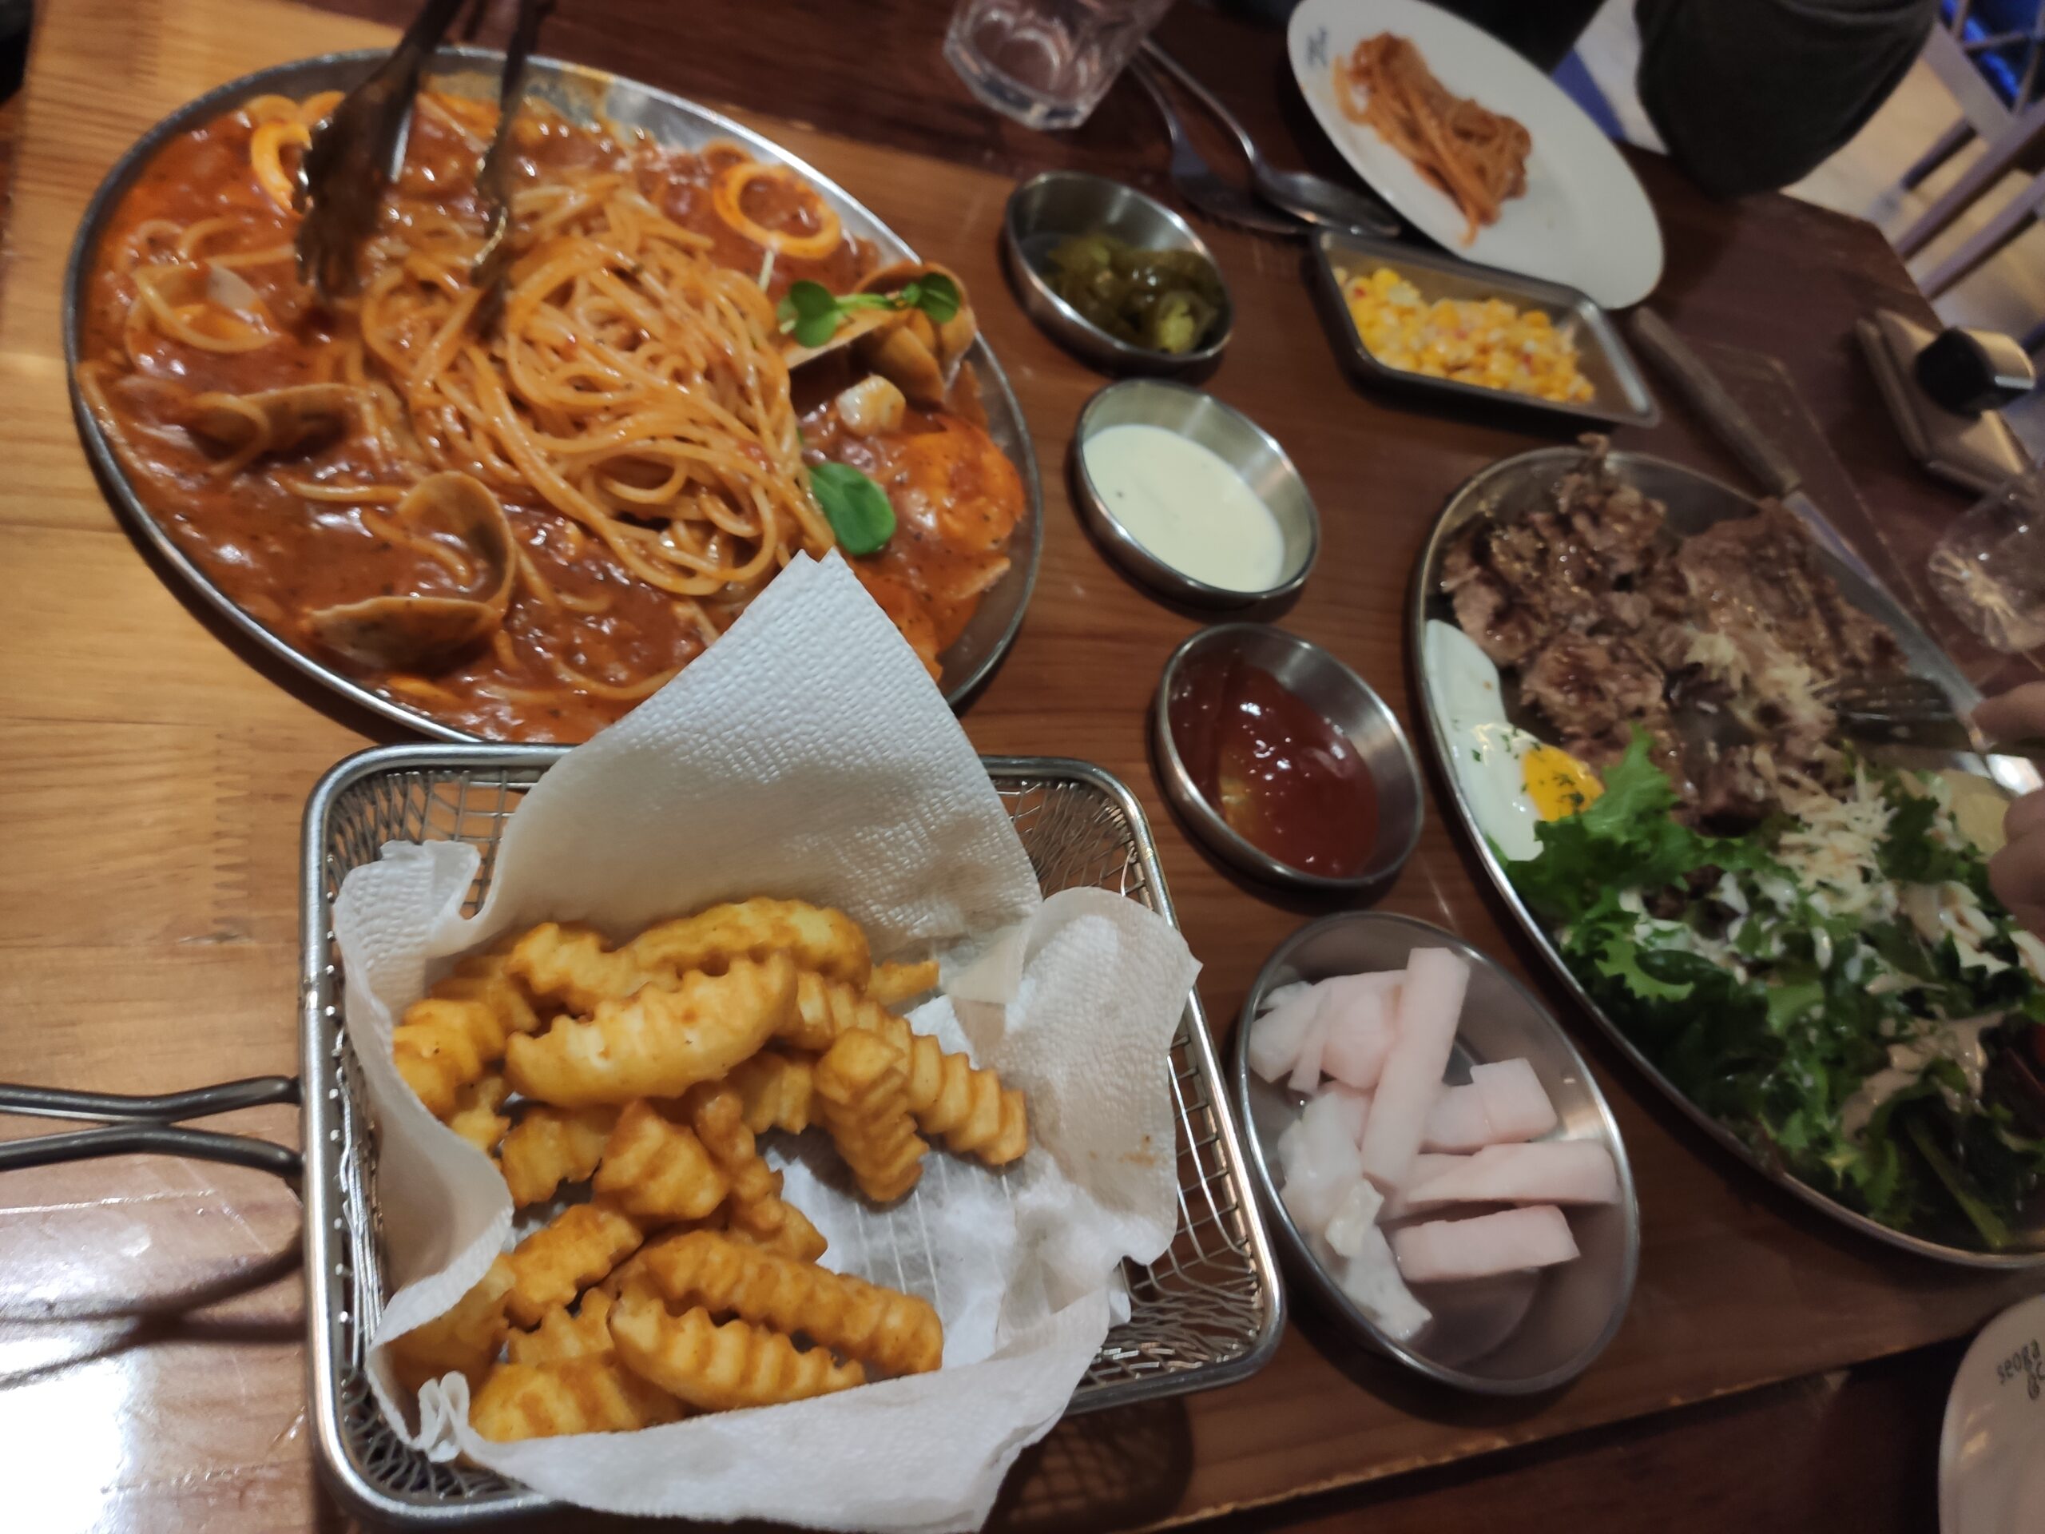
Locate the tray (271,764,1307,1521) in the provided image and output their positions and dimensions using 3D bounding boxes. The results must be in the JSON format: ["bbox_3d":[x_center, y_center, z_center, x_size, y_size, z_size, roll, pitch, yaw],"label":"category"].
[{"bbox_3d":[-0.050,0.072,0.311,0.173,0.063,0.136,1,59,-28],"label":"tray"}]

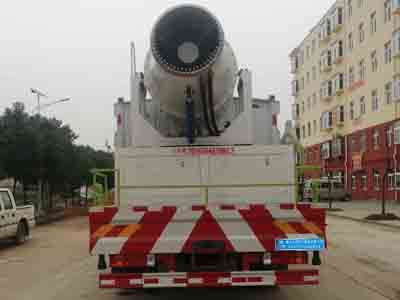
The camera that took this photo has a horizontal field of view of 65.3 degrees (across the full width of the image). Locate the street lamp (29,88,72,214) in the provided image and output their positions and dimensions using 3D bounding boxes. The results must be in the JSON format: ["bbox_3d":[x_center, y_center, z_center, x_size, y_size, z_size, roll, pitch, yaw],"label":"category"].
[{"bbox_3d":[-7.585,0.143,15.891,1.838,6.360,0.700,0,-6,-4],"label":"street lamp"}]

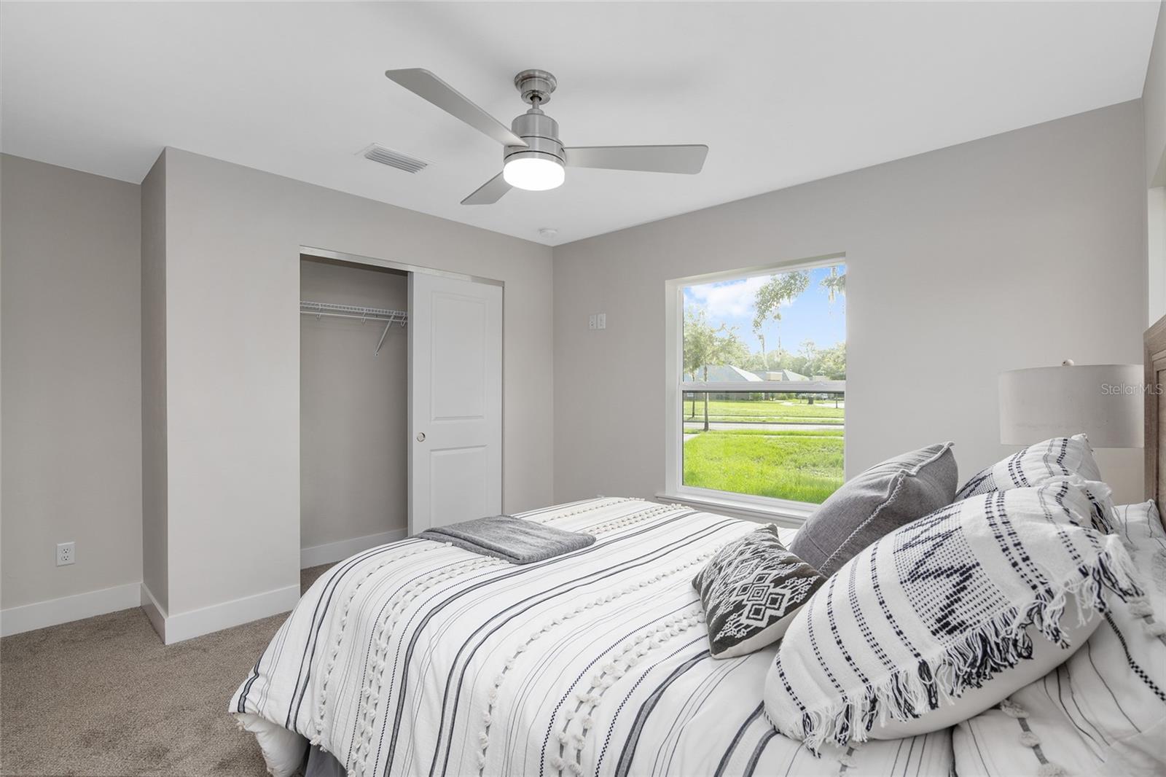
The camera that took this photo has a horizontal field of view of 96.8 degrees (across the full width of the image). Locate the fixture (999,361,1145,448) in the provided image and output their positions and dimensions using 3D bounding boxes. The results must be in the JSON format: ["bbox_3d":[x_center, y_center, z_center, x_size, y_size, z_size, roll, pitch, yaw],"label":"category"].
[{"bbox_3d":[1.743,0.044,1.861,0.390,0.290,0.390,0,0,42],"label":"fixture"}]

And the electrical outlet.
[{"bbox_3d":[-2.761,0.888,2.771,0.012,0.117,0.071,0,0,42],"label":"electrical outlet"}]

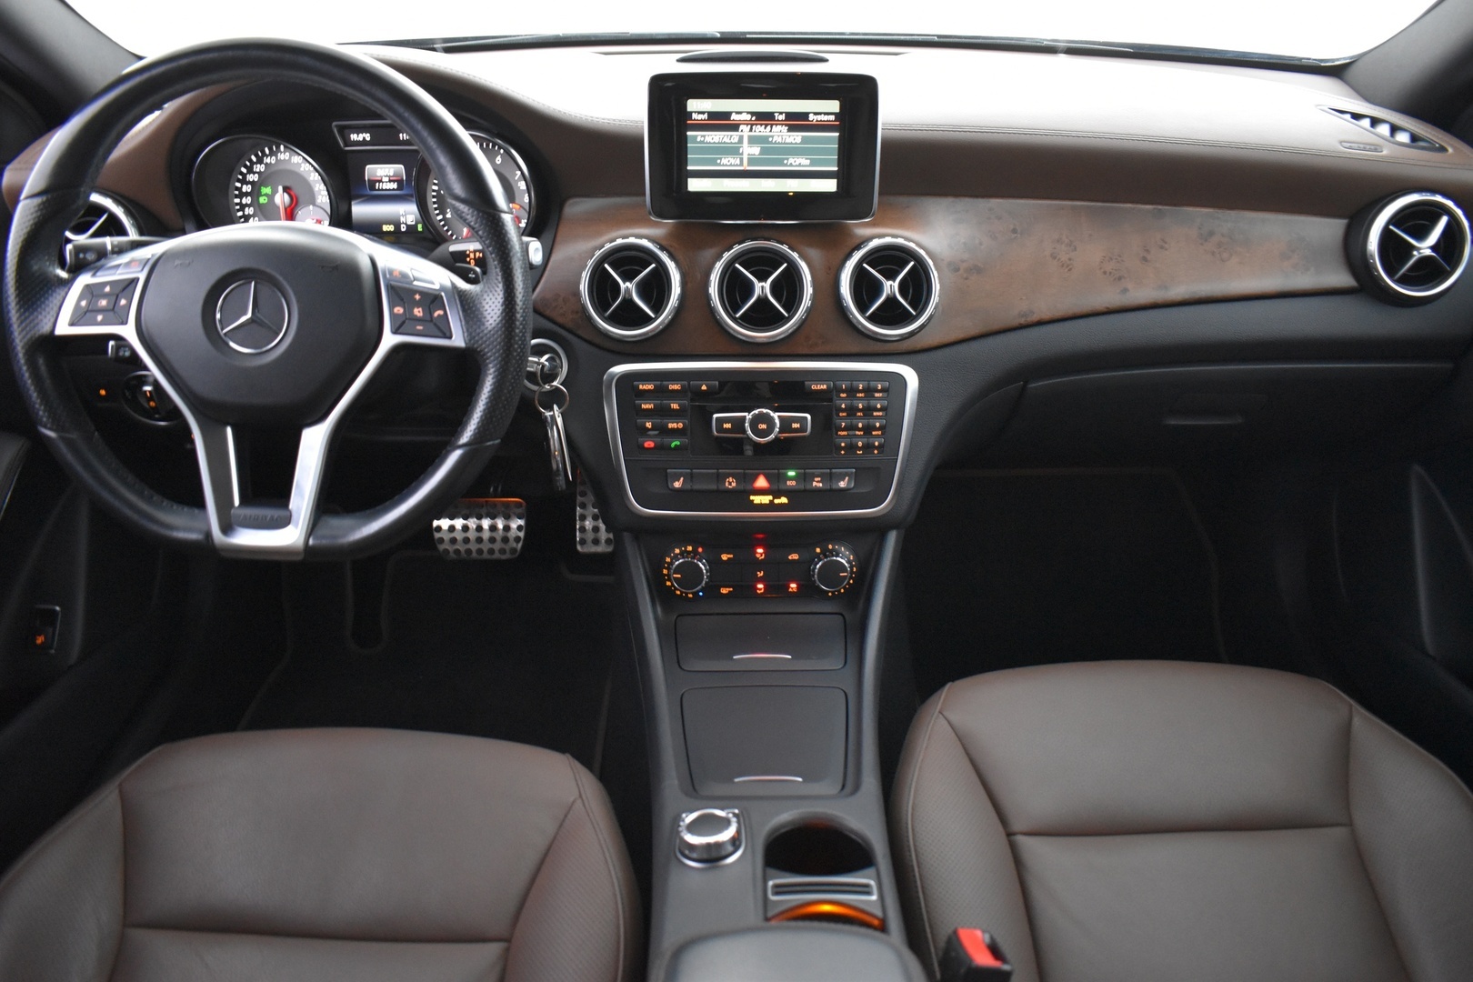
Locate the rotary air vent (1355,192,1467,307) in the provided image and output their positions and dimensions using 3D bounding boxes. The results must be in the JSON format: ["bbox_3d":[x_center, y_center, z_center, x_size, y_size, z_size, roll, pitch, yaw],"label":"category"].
[{"bbox_3d":[0.578,-0.209,0.945,0.093,0.093,0.045,0,10,0],"label":"rotary air vent"}]

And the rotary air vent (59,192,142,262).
[{"bbox_3d":[-0.556,-0.216,0.955,0.093,0.093,0.045,0,10,0],"label":"rotary air vent"}]

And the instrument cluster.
[{"bbox_3d":[-0.338,-0.277,1.000,0.305,0.120,0.060,0,10,0],"label":"instrument cluster"}]

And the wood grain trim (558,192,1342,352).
[{"bbox_3d":[0.180,-0.189,0.965,0.700,0.135,0.060,0,10,0],"label":"wood grain trim"}]

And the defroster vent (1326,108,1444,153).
[{"bbox_3d":[0.603,-0.340,1.033,0.040,0.025,0.155,-5,33,-11],"label":"defroster vent"}]

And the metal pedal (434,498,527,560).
[{"bbox_3d":[-0.314,0.046,1.350,0.112,0.075,0.025,0,-6,0],"label":"metal pedal"}]

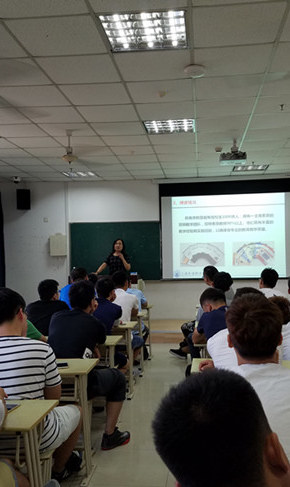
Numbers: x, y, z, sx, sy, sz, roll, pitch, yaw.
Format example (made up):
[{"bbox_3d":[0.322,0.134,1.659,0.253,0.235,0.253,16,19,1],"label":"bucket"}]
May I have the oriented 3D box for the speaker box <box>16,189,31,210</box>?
[{"bbox_3d":[-2.373,-0.858,9.549,0.250,0.410,0.230,0,-2,-5],"label":"speaker box"}]

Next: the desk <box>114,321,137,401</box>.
[{"bbox_3d":[-0.685,1.258,5.322,1.180,0.740,0.460,-1,-1,7],"label":"desk"}]

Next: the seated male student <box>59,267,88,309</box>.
[{"bbox_3d":[-0.738,0.973,5.938,0.500,1.330,0.720,-1,-1,15],"label":"seated male student"}]

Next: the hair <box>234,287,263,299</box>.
[{"bbox_3d":[0.583,0.338,2.696,0.178,0.184,0.204,-1,-2,7],"label":"hair"}]

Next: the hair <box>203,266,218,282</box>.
[{"bbox_3d":[0.785,0.369,5.721,0.175,0.200,0.205,0,-1,-23],"label":"hair"}]

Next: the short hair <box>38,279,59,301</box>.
[{"bbox_3d":[-0.954,0.442,4.851,0.168,0.204,0.194,-2,-2,39],"label":"short hair"}]

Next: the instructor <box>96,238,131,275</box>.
[{"bbox_3d":[-0.532,0.714,8.860,0.600,1.580,0.380,-1,-1,7],"label":"instructor"}]

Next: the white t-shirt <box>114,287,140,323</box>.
[{"bbox_3d":[-0.309,0.802,5.690,0.459,0.592,0.326,-1,-2,12],"label":"white t-shirt"}]

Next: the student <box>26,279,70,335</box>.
[{"bbox_3d":[-0.947,0.965,4.940,0.530,1.244,0.755,-1,-2,13],"label":"student"}]

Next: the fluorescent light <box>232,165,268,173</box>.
[{"bbox_3d":[1.869,-1.347,8.568,0.603,0.080,0.603,-1,-2,7],"label":"fluorescent light"}]

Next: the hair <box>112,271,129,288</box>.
[{"bbox_3d":[-0.255,0.381,5.179,0.175,0.190,0.200,-1,-2,22],"label":"hair"}]

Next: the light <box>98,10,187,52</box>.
[{"bbox_3d":[0.013,-1.440,3.255,0.590,0.080,0.590,-1,-1,7],"label":"light"}]

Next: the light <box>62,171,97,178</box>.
[{"bbox_3d":[-1.171,-1.281,8.928,0.603,0.080,0.603,-1,-2,7],"label":"light"}]

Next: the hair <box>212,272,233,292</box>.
[{"bbox_3d":[0.824,0.400,5.149,0.200,0.200,0.210,0,-2,-1],"label":"hair"}]

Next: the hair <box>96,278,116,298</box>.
[{"bbox_3d":[-0.384,0.449,4.870,0.180,0.200,0.210,-2,-1,32],"label":"hair"}]

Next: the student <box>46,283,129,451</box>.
[{"bbox_3d":[-0.445,0.920,3.915,0.571,1.265,0.755,-1,-2,13],"label":"student"}]

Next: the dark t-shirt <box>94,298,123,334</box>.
[{"bbox_3d":[-0.389,0.753,4.339,0.440,0.560,0.340,-1,-2,12],"label":"dark t-shirt"}]

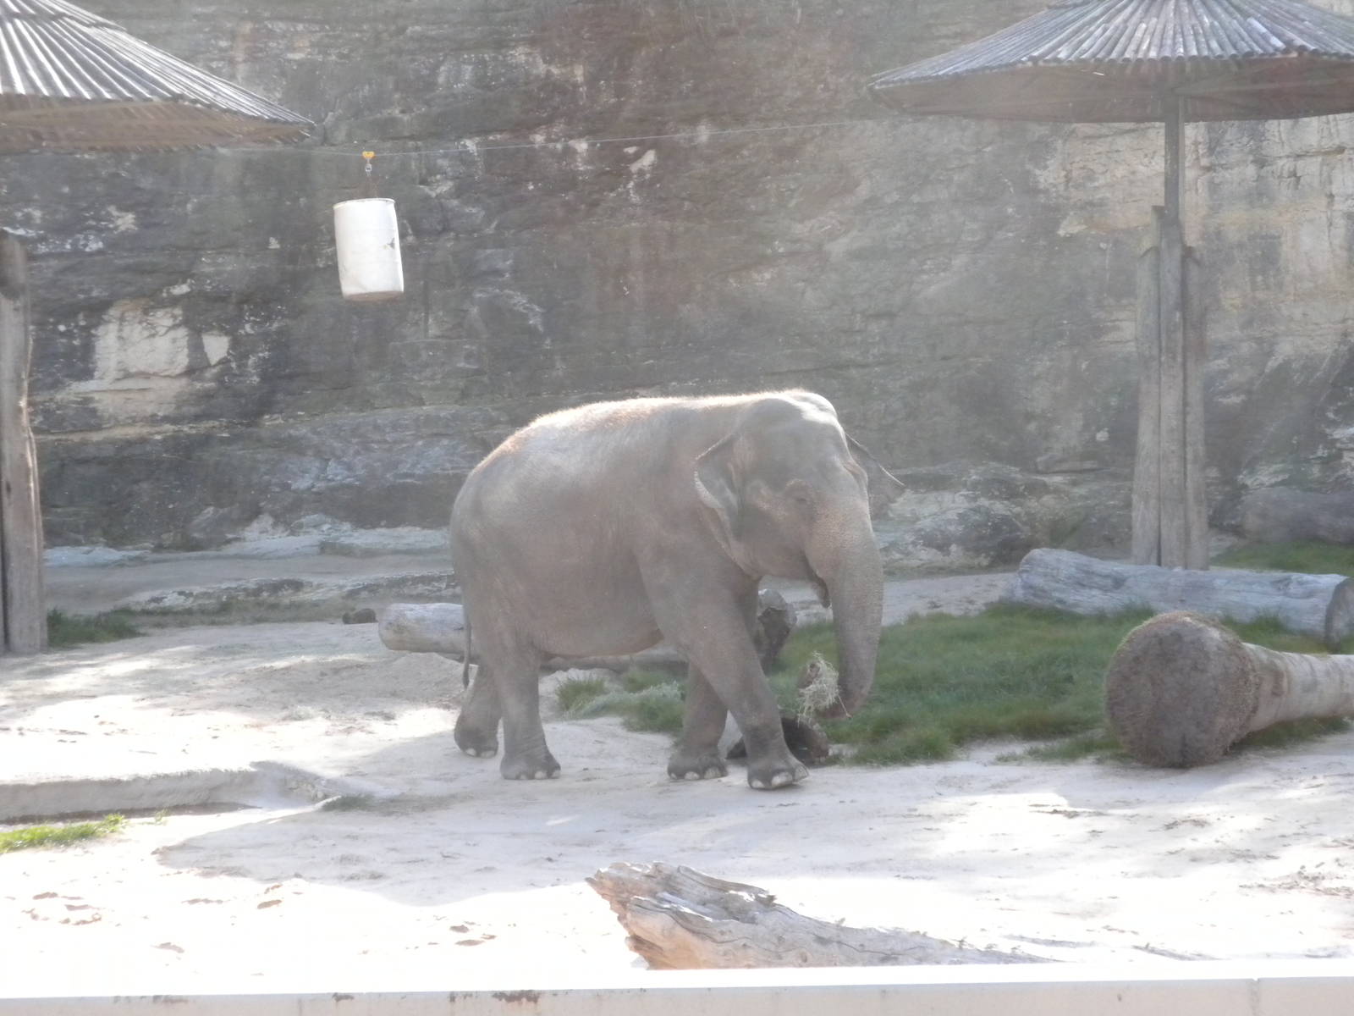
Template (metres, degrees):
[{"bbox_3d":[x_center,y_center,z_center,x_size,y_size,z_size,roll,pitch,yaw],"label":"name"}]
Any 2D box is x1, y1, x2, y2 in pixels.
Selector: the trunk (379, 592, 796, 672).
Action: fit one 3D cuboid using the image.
[{"bbox_3d":[-0.790,1.040,24.100,3.700,0.630,0.580,1,3,21],"label":"trunk"}]

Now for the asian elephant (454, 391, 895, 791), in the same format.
[{"bbox_3d":[-0.080,0.450,17.400,2.900,2.420,1.300,1,3,22],"label":"asian elephant"}]

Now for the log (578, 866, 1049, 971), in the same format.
[{"bbox_3d":[0.530,1.710,10.300,2.000,0.580,0.600,2,3,30],"label":"log"}]

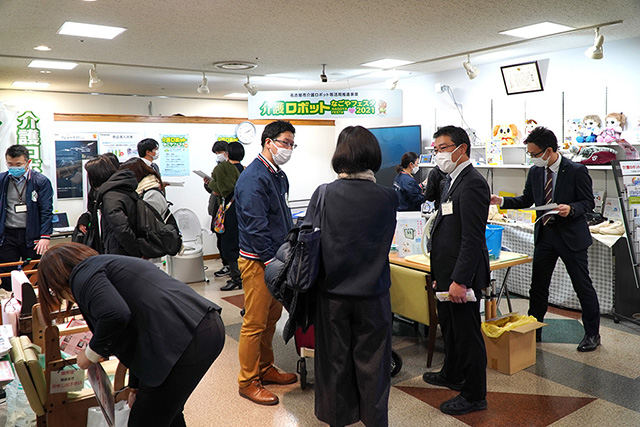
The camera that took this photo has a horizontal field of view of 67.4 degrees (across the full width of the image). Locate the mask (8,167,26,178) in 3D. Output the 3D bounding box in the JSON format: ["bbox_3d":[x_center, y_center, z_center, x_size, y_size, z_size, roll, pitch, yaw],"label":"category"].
[{"bbox_3d":[-2.489,-0.337,3.950,0.130,0.095,0.070,-3,25,-13],"label":"mask"}]

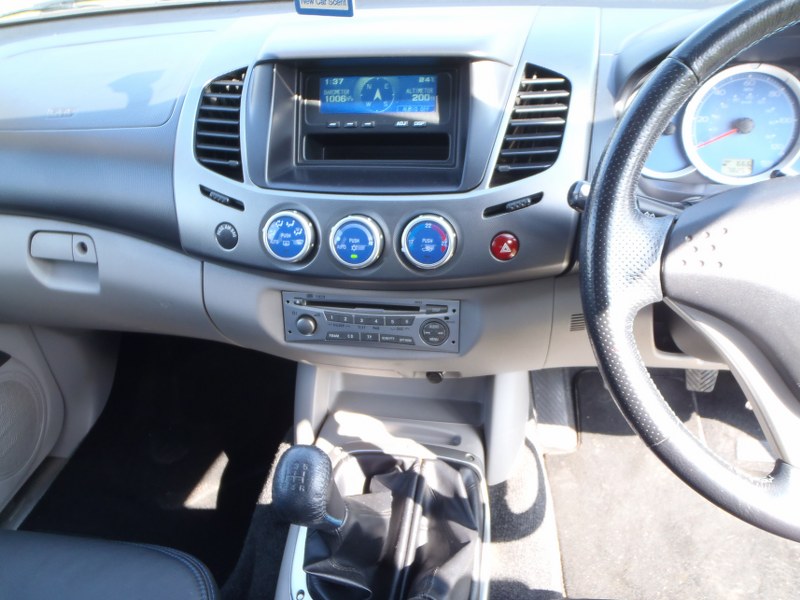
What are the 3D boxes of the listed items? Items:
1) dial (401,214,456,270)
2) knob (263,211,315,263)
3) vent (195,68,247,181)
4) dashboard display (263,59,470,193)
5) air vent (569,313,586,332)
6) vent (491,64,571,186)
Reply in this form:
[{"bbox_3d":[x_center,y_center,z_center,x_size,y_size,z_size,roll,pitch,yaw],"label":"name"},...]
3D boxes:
[{"bbox_3d":[0.026,-0.053,0.590,0.050,0.050,0.022,0,2,6],"label":"dial"},{"bbox_3d":[-0.106,-0.060,0.613,0.050,0.050,0.022,5,3,14],"label":"knob"},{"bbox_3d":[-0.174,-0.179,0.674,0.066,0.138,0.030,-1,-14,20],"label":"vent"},{"bbox_3d":[-0.029,-0.166,0.625,0.198,0.122,0.047,3,3,10],"label":"dashboard display"},{"bbox_3d":[0.182,0.022,0.659,0.022,0.019,0.008,-1,22,3],"label":"air vent"},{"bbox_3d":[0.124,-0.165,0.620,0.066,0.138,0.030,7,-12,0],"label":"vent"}]

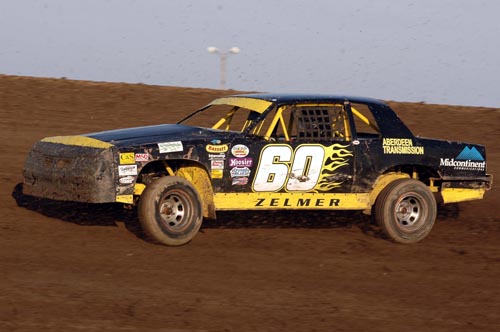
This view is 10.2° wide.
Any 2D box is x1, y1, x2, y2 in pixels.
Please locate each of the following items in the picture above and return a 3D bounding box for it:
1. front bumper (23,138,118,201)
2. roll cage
[{"bbox_3d":[-1.860,0.045,27.600,0.400,0.580,1.680,1,2,-31],"label":"front bumper"},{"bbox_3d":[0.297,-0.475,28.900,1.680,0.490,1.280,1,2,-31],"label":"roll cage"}]

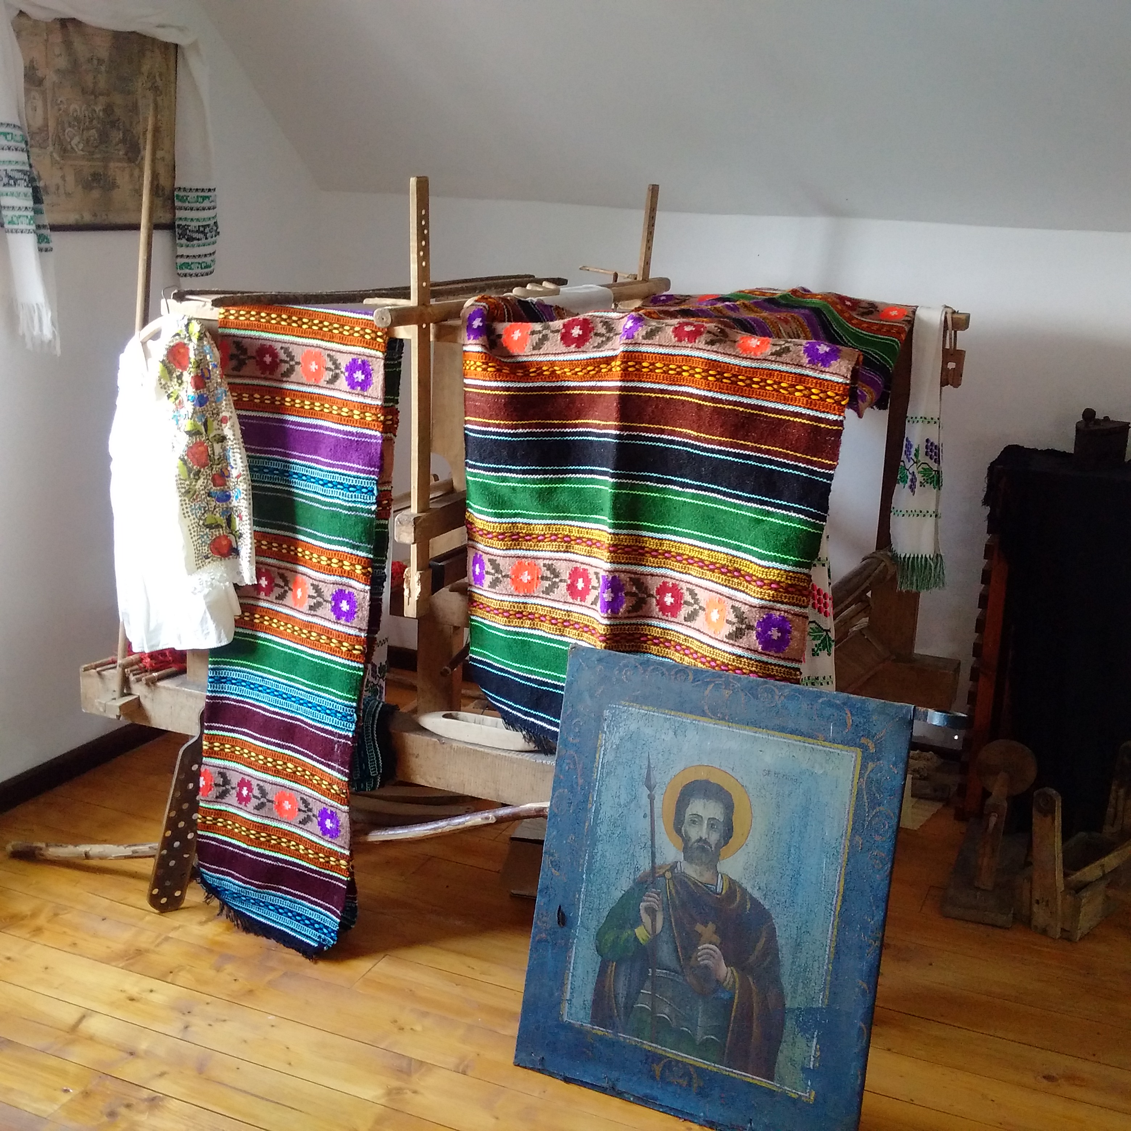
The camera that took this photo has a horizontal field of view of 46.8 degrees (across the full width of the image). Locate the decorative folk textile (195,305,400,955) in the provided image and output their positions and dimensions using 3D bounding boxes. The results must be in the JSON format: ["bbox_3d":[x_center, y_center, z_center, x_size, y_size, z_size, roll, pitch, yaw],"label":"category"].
[{"bbox_3d":[-0.572,0.130,2.706,0.419,1.275,0.195,11,16,31],"label":"decorative folk textile"}]

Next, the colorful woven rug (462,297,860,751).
[{"bbox_3d":[0.155,-0.026,2.441,0.730,0.876,0.214,9,15,23],"label":"colorful woven rug"}]

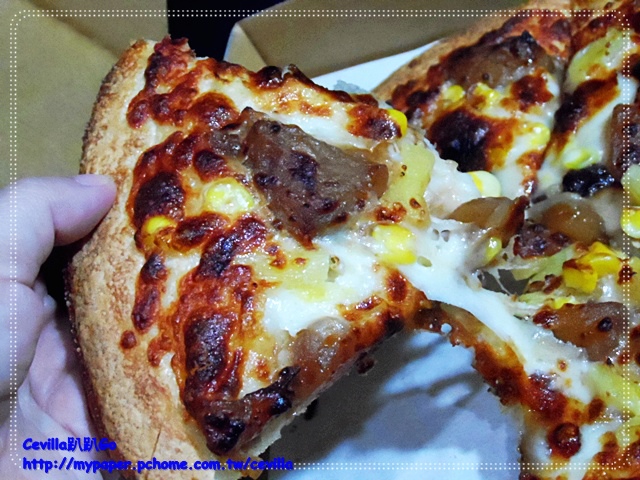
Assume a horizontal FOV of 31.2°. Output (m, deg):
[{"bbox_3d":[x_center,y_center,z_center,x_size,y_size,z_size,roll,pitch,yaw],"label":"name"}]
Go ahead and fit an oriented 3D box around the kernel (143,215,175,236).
[{"bbox_3d":[-0.038,-0.003,0.270,0.008,0.005,0.007,-13,52,-6],"label":"kernel"}]

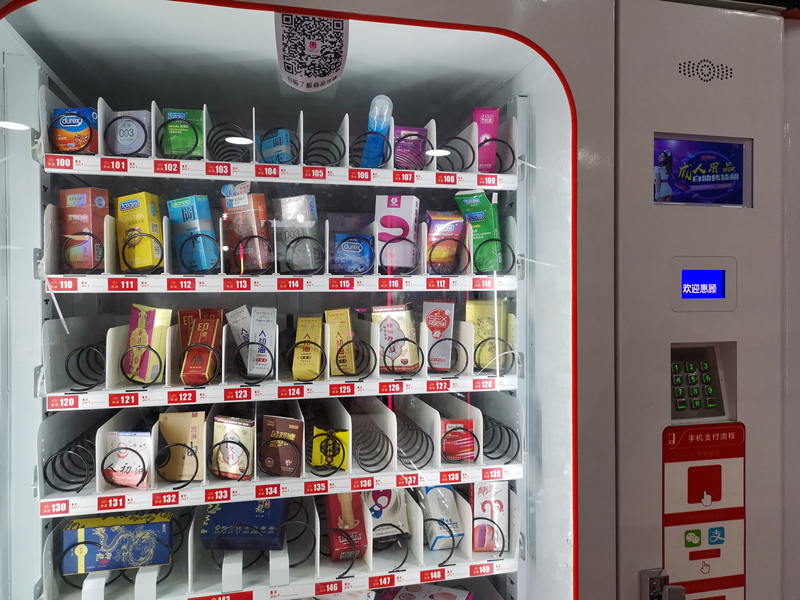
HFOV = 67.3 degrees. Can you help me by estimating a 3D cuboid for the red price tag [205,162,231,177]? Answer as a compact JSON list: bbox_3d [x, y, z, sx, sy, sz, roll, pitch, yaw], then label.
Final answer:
[{"bbox_3d":[-0.277,-0.199,0.916,0.036,0.018,0.004,0,1,-14],"label":"red price tag"}]

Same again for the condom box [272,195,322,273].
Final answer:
[{"bbox_3d":[-0.174,-0.112,1.025,0.063,0.123,0.034,-3,6,21],"label":"condom box"}]

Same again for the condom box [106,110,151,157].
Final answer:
[{"bbox_3d":[-0.452,-0.277,1.011,0.074,0.073,0.023,0,0,11],"label":"condom box"}]

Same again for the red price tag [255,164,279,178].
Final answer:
[{"bbox_3d":[-0.225,-0.219,1.023,0.040,0.020,0.002,0,1,-14],"label":"red price tag"}]

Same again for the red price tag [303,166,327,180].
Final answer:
[{"bbox_3d":[-0.141,-0.210,1.000,0.039,0.019,0.002,0,0,-14],"label":"red price tag"}]

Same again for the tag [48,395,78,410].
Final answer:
[{"bbox_3d":[-0.511,0.155,0.912,0.039,0.019,0.002,0,0,-14],"label":"tag"}]

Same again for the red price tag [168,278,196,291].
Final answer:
[{"bbox_3d":[-0.330,-0.023,0.908,0.040,0.018,0.004,0,1,-14],"label":"red price tag"}]

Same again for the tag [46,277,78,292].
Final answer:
[{"bbox_3d":[-0.512,-0.023,0.911,0.039,0.019,0.002,0,0,-14],"label":"tag"}]

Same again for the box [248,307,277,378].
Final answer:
[{"bbox_3d":[-0.218,0.066,0.956,0.036,0.106,0.031,2,-10,-6],"label":"box"}]

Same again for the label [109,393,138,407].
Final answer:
[{"bbox_3d":[-0.408,0.148,0.889,0.040,0.017,0.004,0,1,-14],"label":"label"}]

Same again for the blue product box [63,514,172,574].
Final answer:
[{"bbox_3d":[-0.468,0.407,1.007,0.160,0.072,0.047,0,-1,-14],"label":"blue product box"}]

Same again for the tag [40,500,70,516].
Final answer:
[{"bbox_3d":[-0.472,0.284,0.822,0.035,0.018,0.002,0,1,-14],"label":"tag"}]

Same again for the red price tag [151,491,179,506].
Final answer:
[{"bbox_3d":[-0.342,0.292,0.879,0.036,0.018,0.004,0,1,-14],"label":"red price tag"}]

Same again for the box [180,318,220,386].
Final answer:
[{"bbox_3d":[-0.337,0.089,1.027,0.043,0.117,0.031,-1,-41,-1],"label":"box"}]

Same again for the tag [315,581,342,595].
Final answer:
[{"bbox_3d":[-0.112,0.453,0.946,0.042,0.018,0.002,0,1,-14],"label":"tag"}]

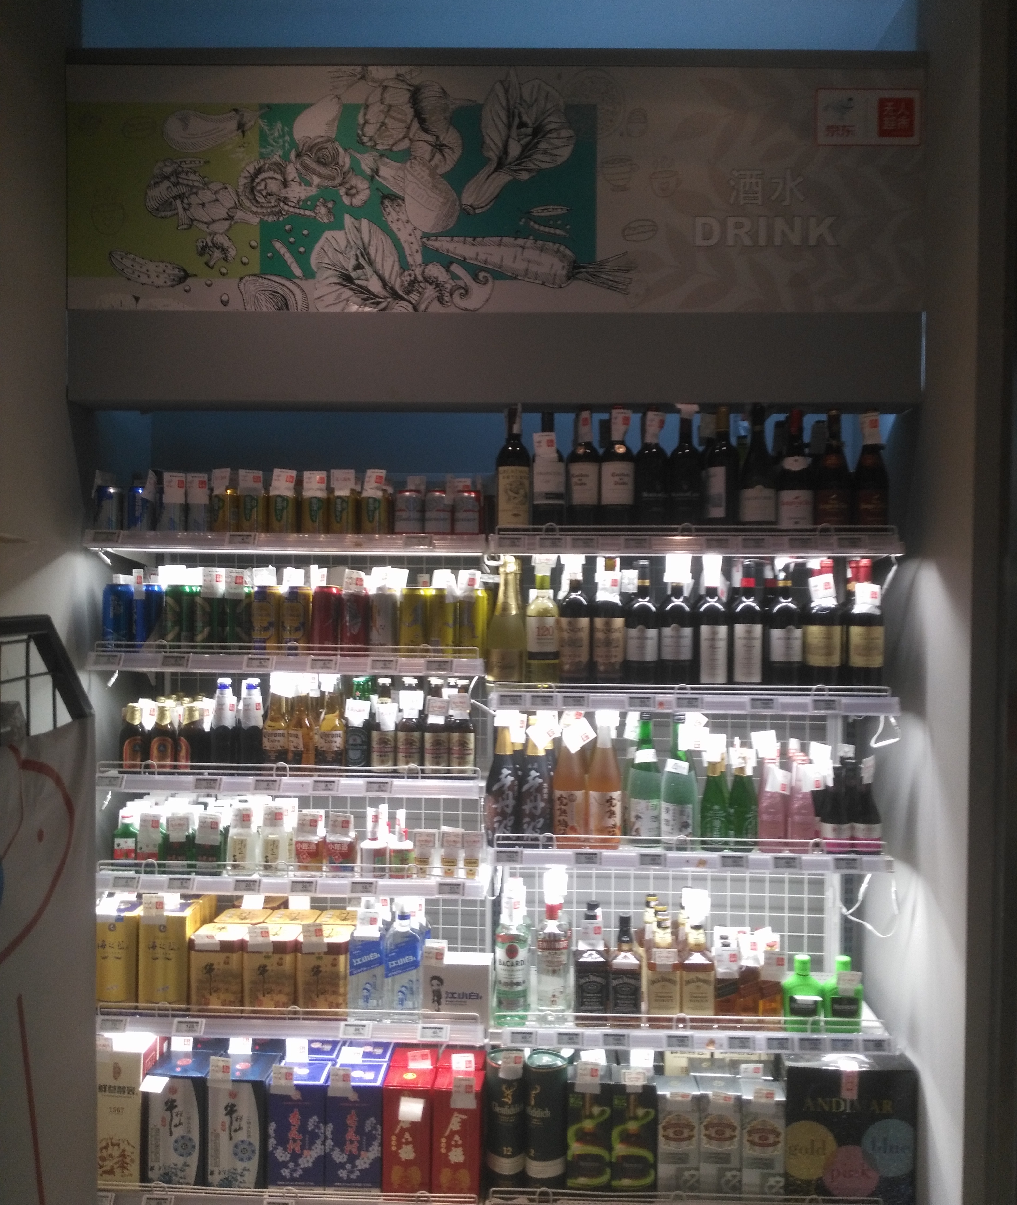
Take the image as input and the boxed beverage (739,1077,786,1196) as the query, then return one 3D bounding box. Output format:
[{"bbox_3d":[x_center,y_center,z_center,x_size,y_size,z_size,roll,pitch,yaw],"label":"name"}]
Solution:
[{"bbox_3d":[0.575,1.235,2.515,0.096,0.240,0.090,1,2,2],"label":"boxed beverage"}]

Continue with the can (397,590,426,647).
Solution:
[{"bbox_3d":[-0.219,0.050,2.542,0.066,0.166,0.066,0,2,0],"label":"can"}]

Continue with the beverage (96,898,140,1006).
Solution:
[{"bbox_3d":[-0.909,0.836,2.585,0.111,0.233,0.110,1,1,1],"label":"beverage"}]

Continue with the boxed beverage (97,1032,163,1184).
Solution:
[{"bbox_3d":[-0.892,1.186,2.558,0.111,0.319,0.105,1,1,1],"label":"boxed beverage"}]

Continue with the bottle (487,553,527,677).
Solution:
[{"bbox_3d":[-0.005,0.038,2.559,0.090,0.293,0.090,1,2,2],"label":"bottle"}]

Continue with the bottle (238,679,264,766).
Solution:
[{"bbox_3d":[-0.587,0.284,2.512,0.058,0.217,0.058,1,1,2],"label":"bottle"}]

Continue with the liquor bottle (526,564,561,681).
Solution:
[{"bbox_3d":[0.080,0.062,2.508,0.076,0.300,0.076,1,1,2],"label":"liquor bottle"}]

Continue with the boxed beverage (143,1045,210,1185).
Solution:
[{"bbox_3d":[-0.748,1.202,2.553,0.133,0.258,0.137,1,1,2],"label":"boxed beverage"}]

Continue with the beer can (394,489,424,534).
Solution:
[{"bbox_3d":[-0.230,-0.204,2.550,0.066,0.116,0.066,0,2,0],"label":"beer can"}]

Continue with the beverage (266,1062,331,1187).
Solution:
[{"bbox_3d":[-0.481,1.223,2.563,0.134,0.252,0.118,1,2,2],"label":"beverage"}]

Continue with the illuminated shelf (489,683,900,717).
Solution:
[{"bbox_3d":[0.426,0.216,2.670,0.923,0.063,0.400,1,1,1],"label":"illuminated shelf"}]

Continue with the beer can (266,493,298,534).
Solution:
[{"bbox_3d":[-0.523,-0.202,2.542,0.066,0.117,0.066,0,2,0],"label":"beer can"}]

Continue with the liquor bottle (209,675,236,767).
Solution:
[{"bbox_3d":[-0.659,0.289,2.540,0.061,0.225,0.061,1,1,2],"label":"liquor bottle"}]

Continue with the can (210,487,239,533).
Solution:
[{"bbox_3d":[-0.656,-0.205,2.533,0.066,0.114,0.066,1,1,0],"label":"can"}]

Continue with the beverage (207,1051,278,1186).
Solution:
[{"bbox_3d":[-0.611,1.208,2.549,0.133,0.257,0.137,1,1,2],"label":"beverage"}]

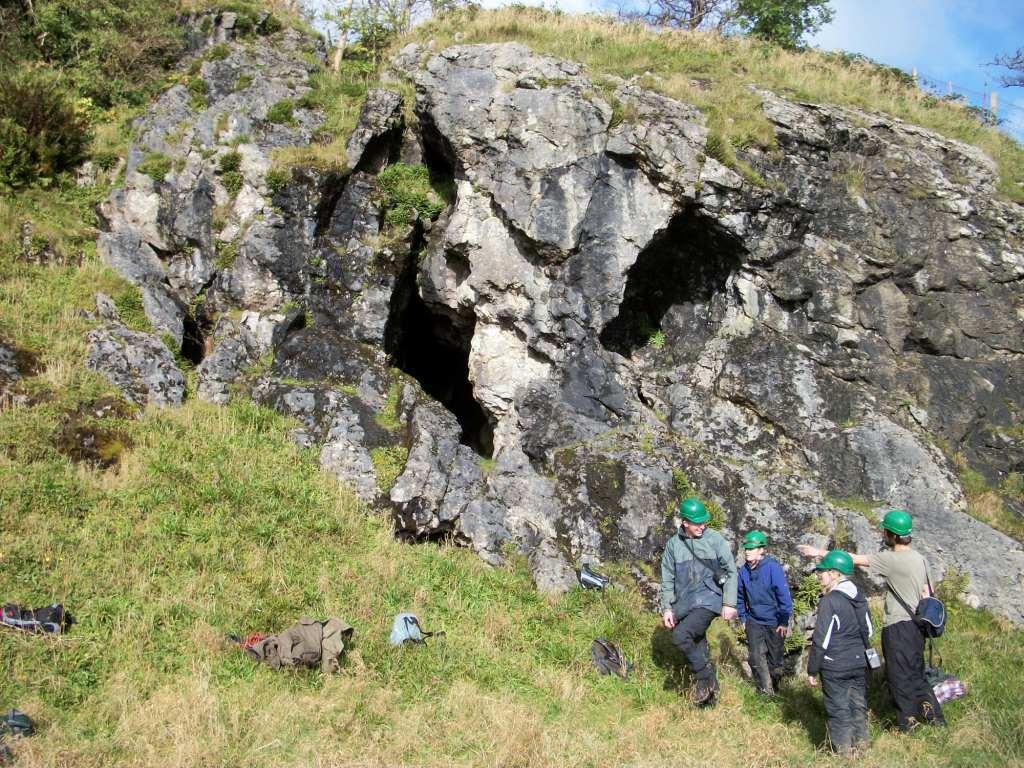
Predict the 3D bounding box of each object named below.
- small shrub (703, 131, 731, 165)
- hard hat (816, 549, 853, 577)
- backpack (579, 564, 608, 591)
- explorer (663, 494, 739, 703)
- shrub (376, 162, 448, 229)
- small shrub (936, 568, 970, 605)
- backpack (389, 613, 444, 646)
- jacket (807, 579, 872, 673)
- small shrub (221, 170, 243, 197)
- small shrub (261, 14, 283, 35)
[{"bbox_3d":[2.620,-3.002,13.200,0.330,0.410,0.300,-1,-7,12],"label":"small shrub"},{"bbox_3d":[2.461,1.362,7.900,0.300,0.190,0.230,-2,-8,12],"label":"hard hat"},{"bbox_3d":[0.866,2.056,11.000,0.330,0.280,0.240,-1,-7,11],"label":"backpack"},{"bbox_3d":[1.539,1.777,8.500,0.640,1.700,0.500,-2,-8,12],"label":"explorer"},{"bbox_3d":[-1.369,-2.567,14.100,0.950,0.850,0.760,0,-8,0],"label":"shrub"},{"bbox_3d":[4.435,2.034,10.400,0.360,0.370,0.300,-3,-8,23],"label":"small shrub"},{"bbox_3d":[-0.904,2.324,9.800,0.460,0.280,0.320,-1,-8,6],"label":"backpack"},{"bbox_3d":[2.562,1.905,8.100,0.500,0.750,0.360,5,-9,-35],"label":"jacket"},{"bbox_3d":[-4.009,-2.866,14.800,0.320,0.370,0.280,2,-7,-16],"label":"small shrub"},{"bbox_3d":[-4.297,-6.423,18.500,0.390,0.340,0.310,0,-8,0],"label":"small shrub"}]

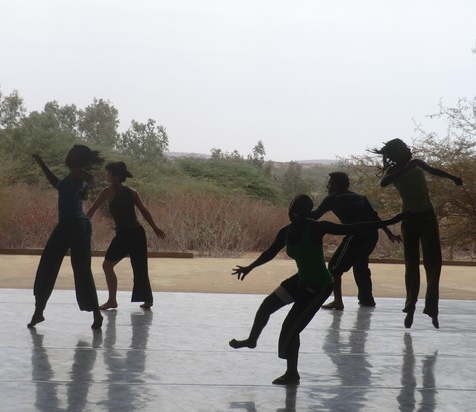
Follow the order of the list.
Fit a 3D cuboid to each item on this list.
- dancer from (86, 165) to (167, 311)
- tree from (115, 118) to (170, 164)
[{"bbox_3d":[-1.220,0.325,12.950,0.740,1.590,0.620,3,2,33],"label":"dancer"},{"bbox_3d":[-3.960,-1.600,50.000,2.500,4.100,2.500,1,2,0],"label":"tree"}]

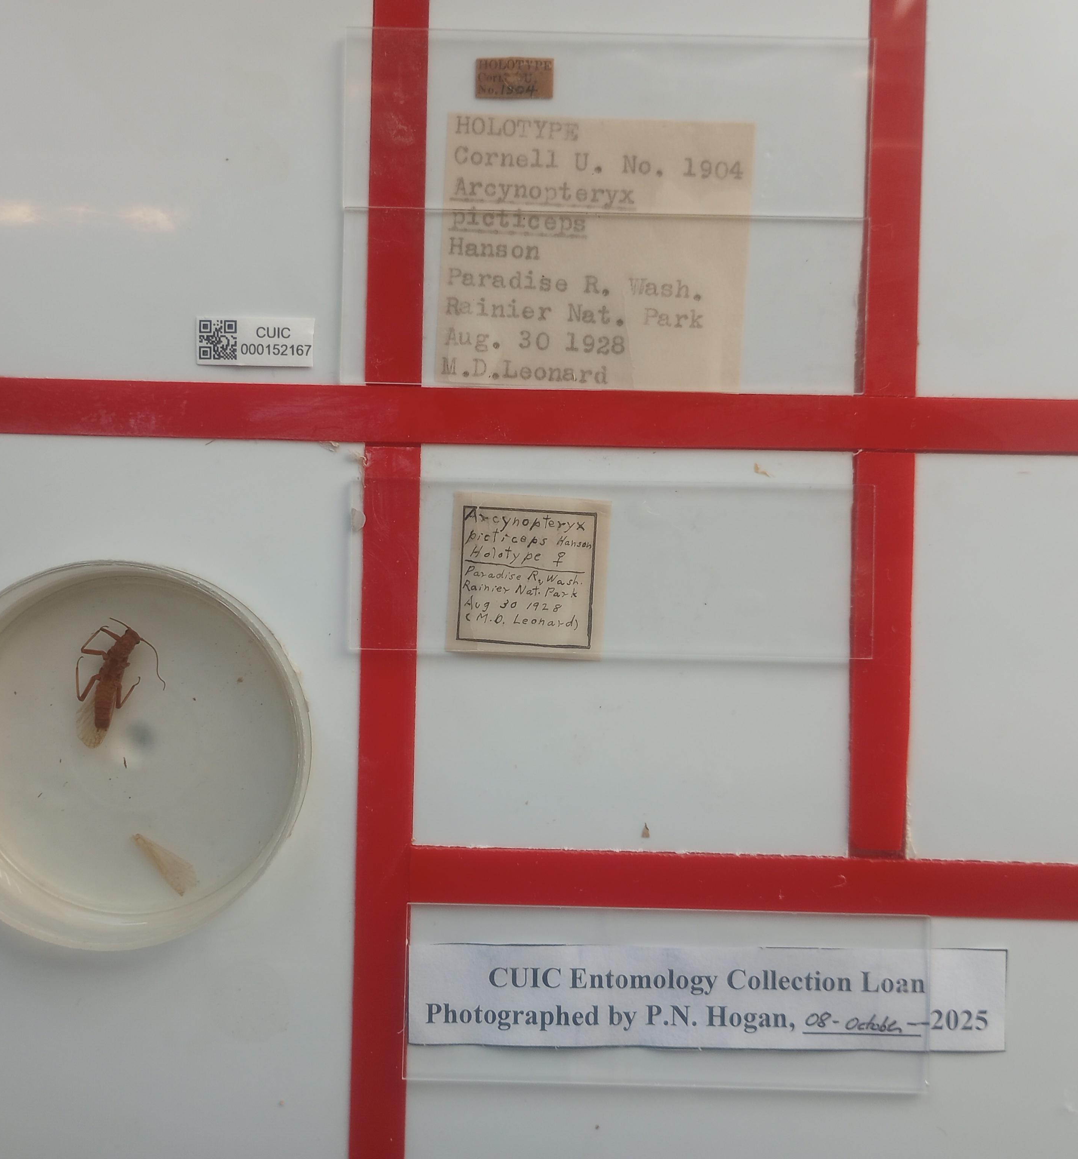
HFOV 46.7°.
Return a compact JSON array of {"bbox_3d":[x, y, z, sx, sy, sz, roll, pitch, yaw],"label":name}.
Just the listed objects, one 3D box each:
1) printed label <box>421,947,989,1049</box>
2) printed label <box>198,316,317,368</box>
[{"bbox_3d":[0.024,0.061,0.181,0.086,0.001,0.014,0,90,1],"label":"printed label"},{"bbox_3d":[-0.041,-0.035,0.181,0.017,0.001,0.007,1,90,1],"label":"printed label"}]

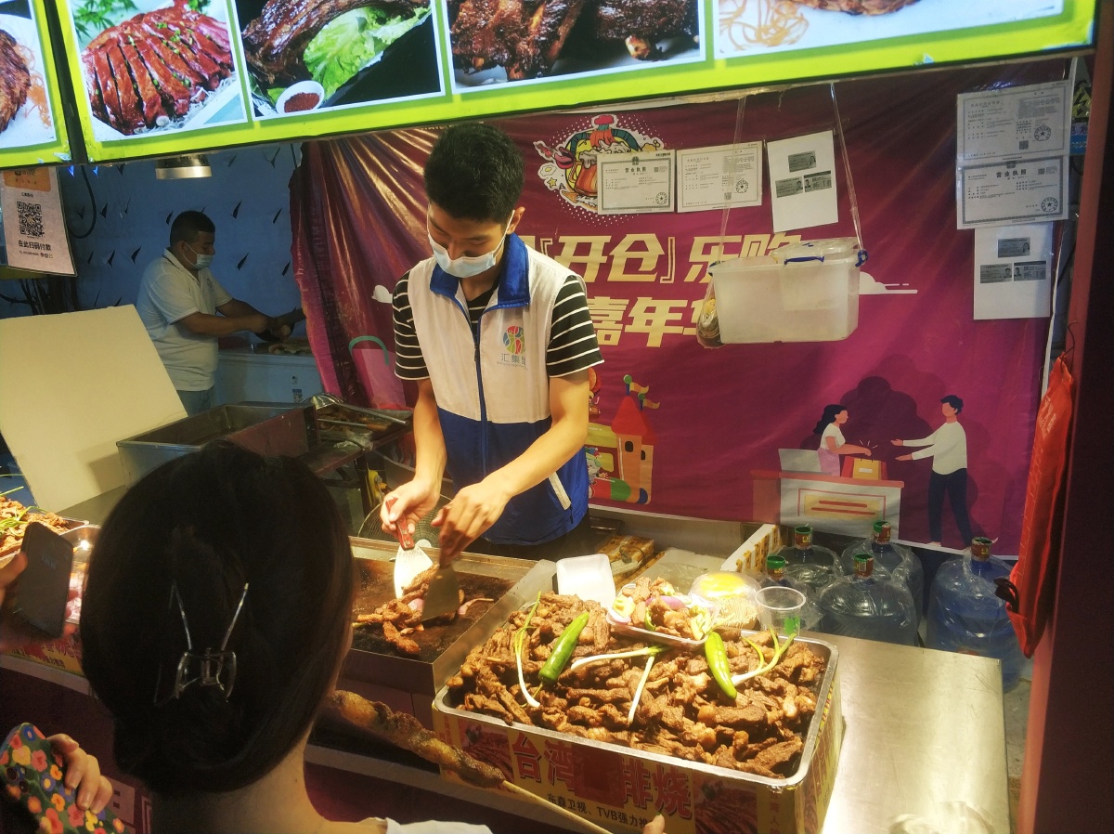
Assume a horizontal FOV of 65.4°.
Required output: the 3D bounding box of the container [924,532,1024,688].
[{"bbox_3d":[1.295,0.600,2.671,0.260,0.475,0.260,3,18,25],"label":"container"}]

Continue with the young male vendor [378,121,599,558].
[{"bbox_3d":[-0.090,0.294,1.814,0.460,1.730,0.450,2,17,21],"label":"young male vendor"}]

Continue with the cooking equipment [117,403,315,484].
[{"bbox_3d":[-1.186,0.094,3.042,0.350,0.145,0.480,3,18,25],"label":"cooking equipment"}]

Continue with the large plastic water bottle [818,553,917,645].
[{"bbox_3d":[0.923,0.643,2.622,0.260,0.475,0.260,3,18,25],"label":"large plastic water bottle"}]

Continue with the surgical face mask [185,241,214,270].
[{"bbox_3d":[-1.460,-0.659,3.550,0.110,0.110,0.140,13,15,-5],"label":"surgical face mask"}]

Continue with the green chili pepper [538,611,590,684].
[{"bbox_3d":[0.019,0.351,1.344,0.030,0.030,0.150,4,18,28],"label":"green chili pepper"}]

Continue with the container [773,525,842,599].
[{"bbox_3d":[0.809,0.589,2.845,0.260,0.475,0.260,3,18,25],"label":"container"}]

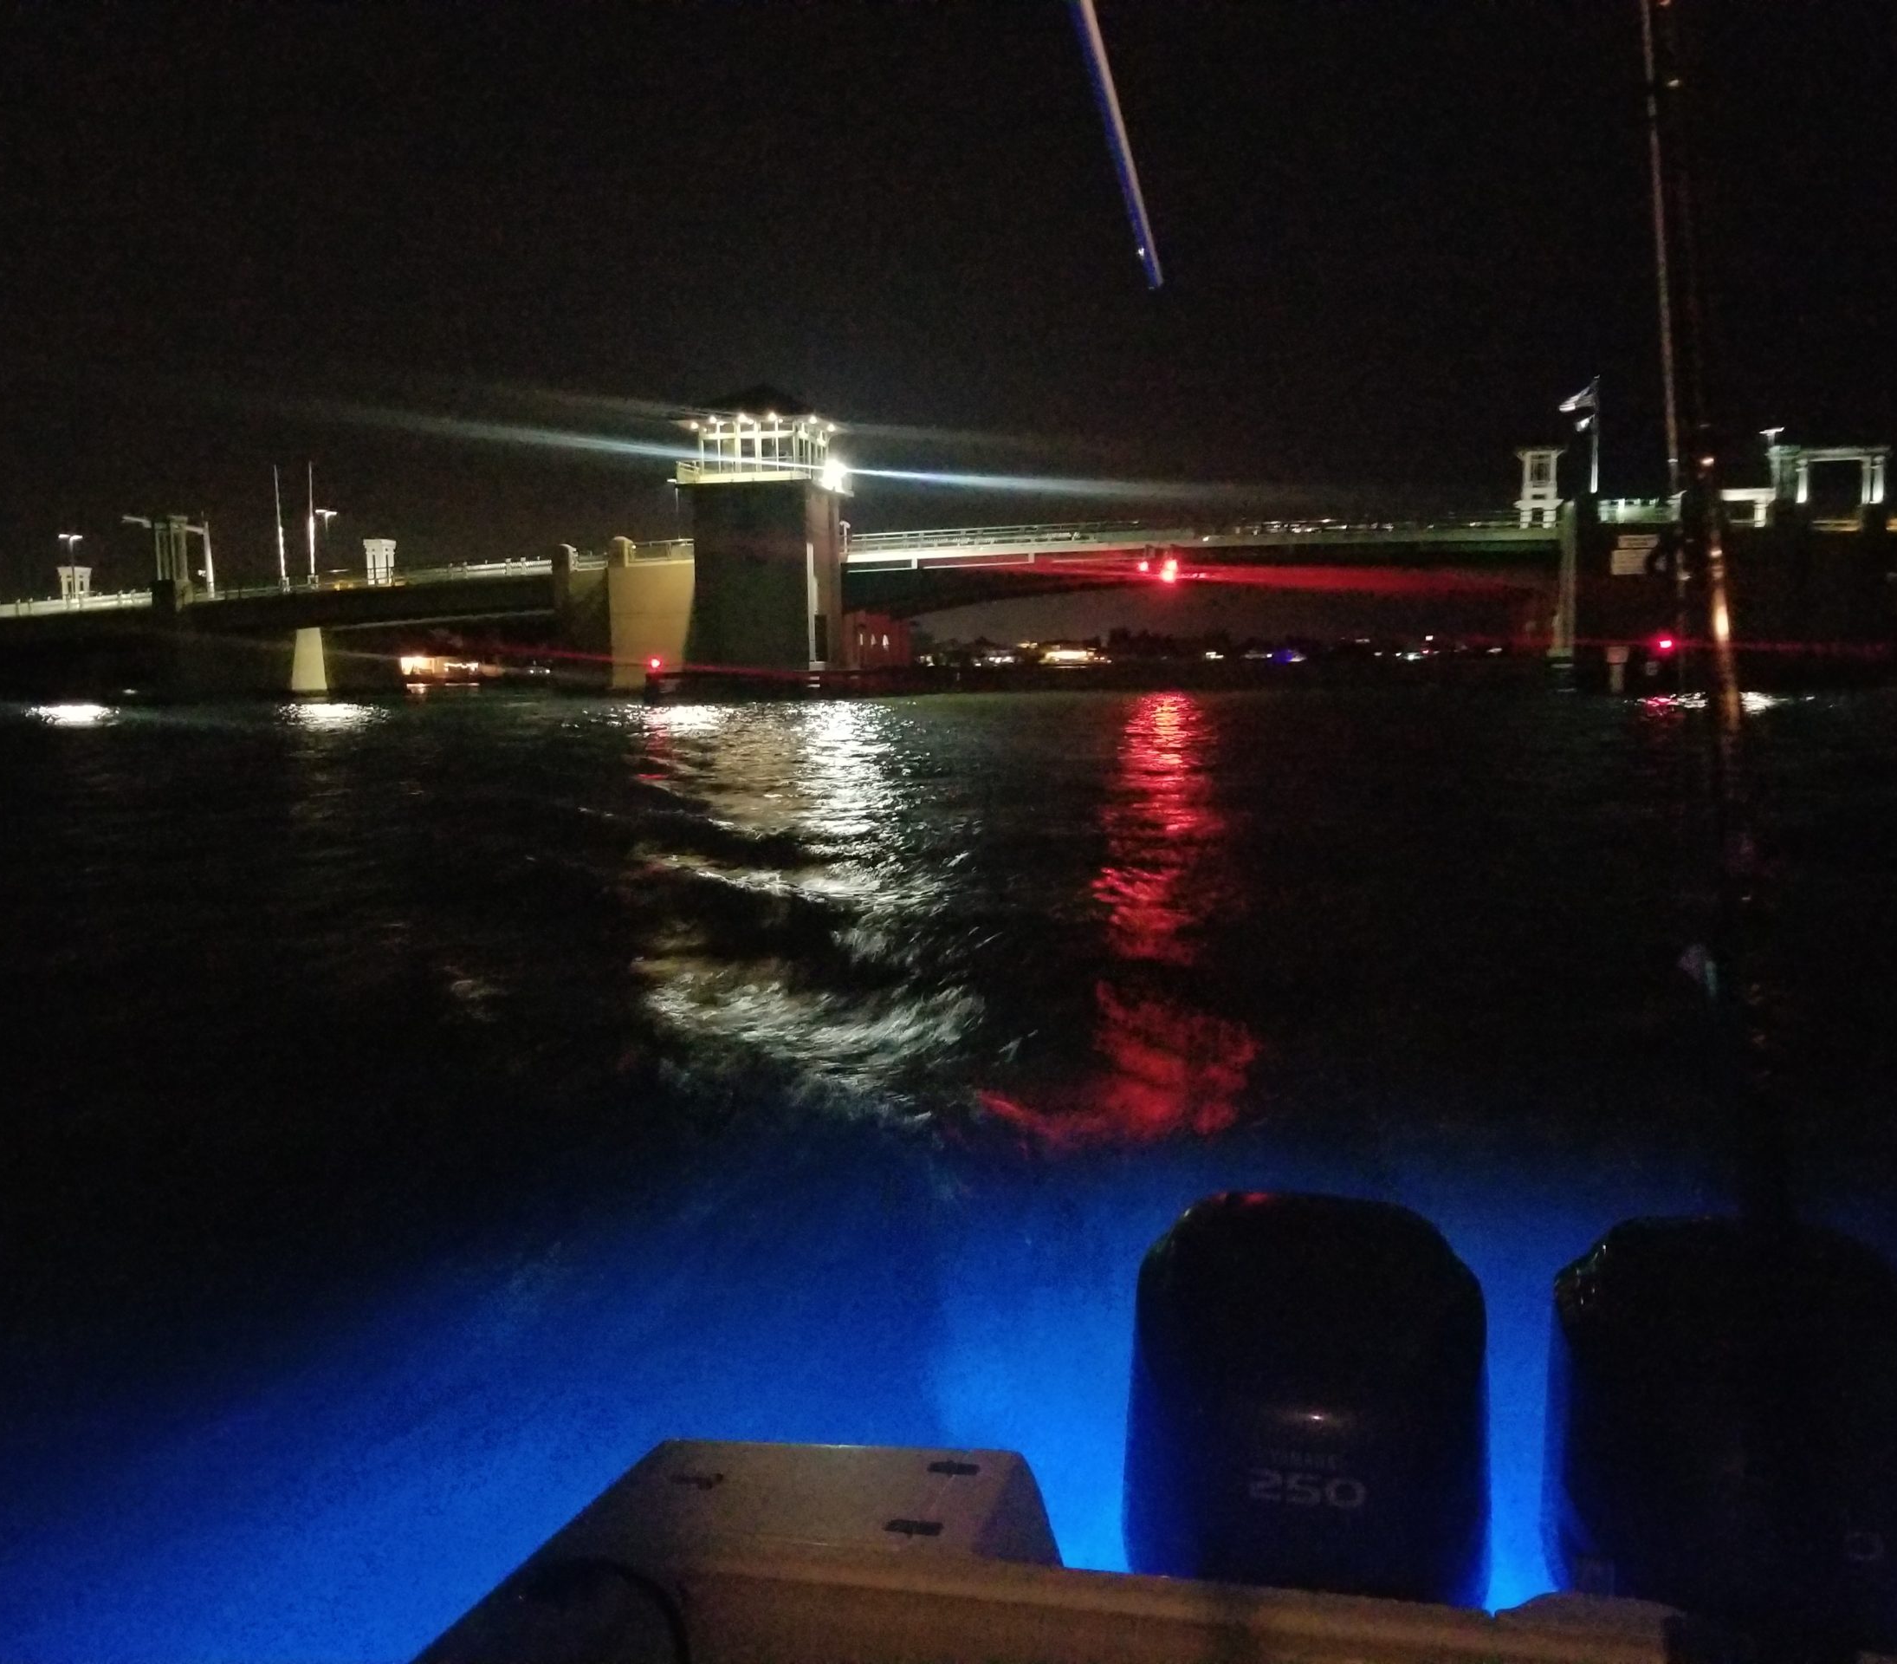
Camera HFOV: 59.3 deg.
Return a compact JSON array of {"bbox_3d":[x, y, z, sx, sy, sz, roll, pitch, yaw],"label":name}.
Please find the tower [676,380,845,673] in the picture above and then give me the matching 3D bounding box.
[{"bbox_3d":[-9.567,-15.925,88.089,7.200,15.006,6.900,1,6,15],"label":"tower"}]

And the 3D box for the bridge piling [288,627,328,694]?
[{"bbox_3d":[-37.069,-9.928,96.449,1.900,3.890,1.900,1,6,15],"label":"bridge piling"}]

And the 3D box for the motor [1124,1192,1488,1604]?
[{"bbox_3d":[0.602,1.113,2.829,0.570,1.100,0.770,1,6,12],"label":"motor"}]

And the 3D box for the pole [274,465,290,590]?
[{"bbox_3d":[-38.388,-17.452,95.676,0.400,7.075,0.400,-1,6,15],"label":"pole"}]

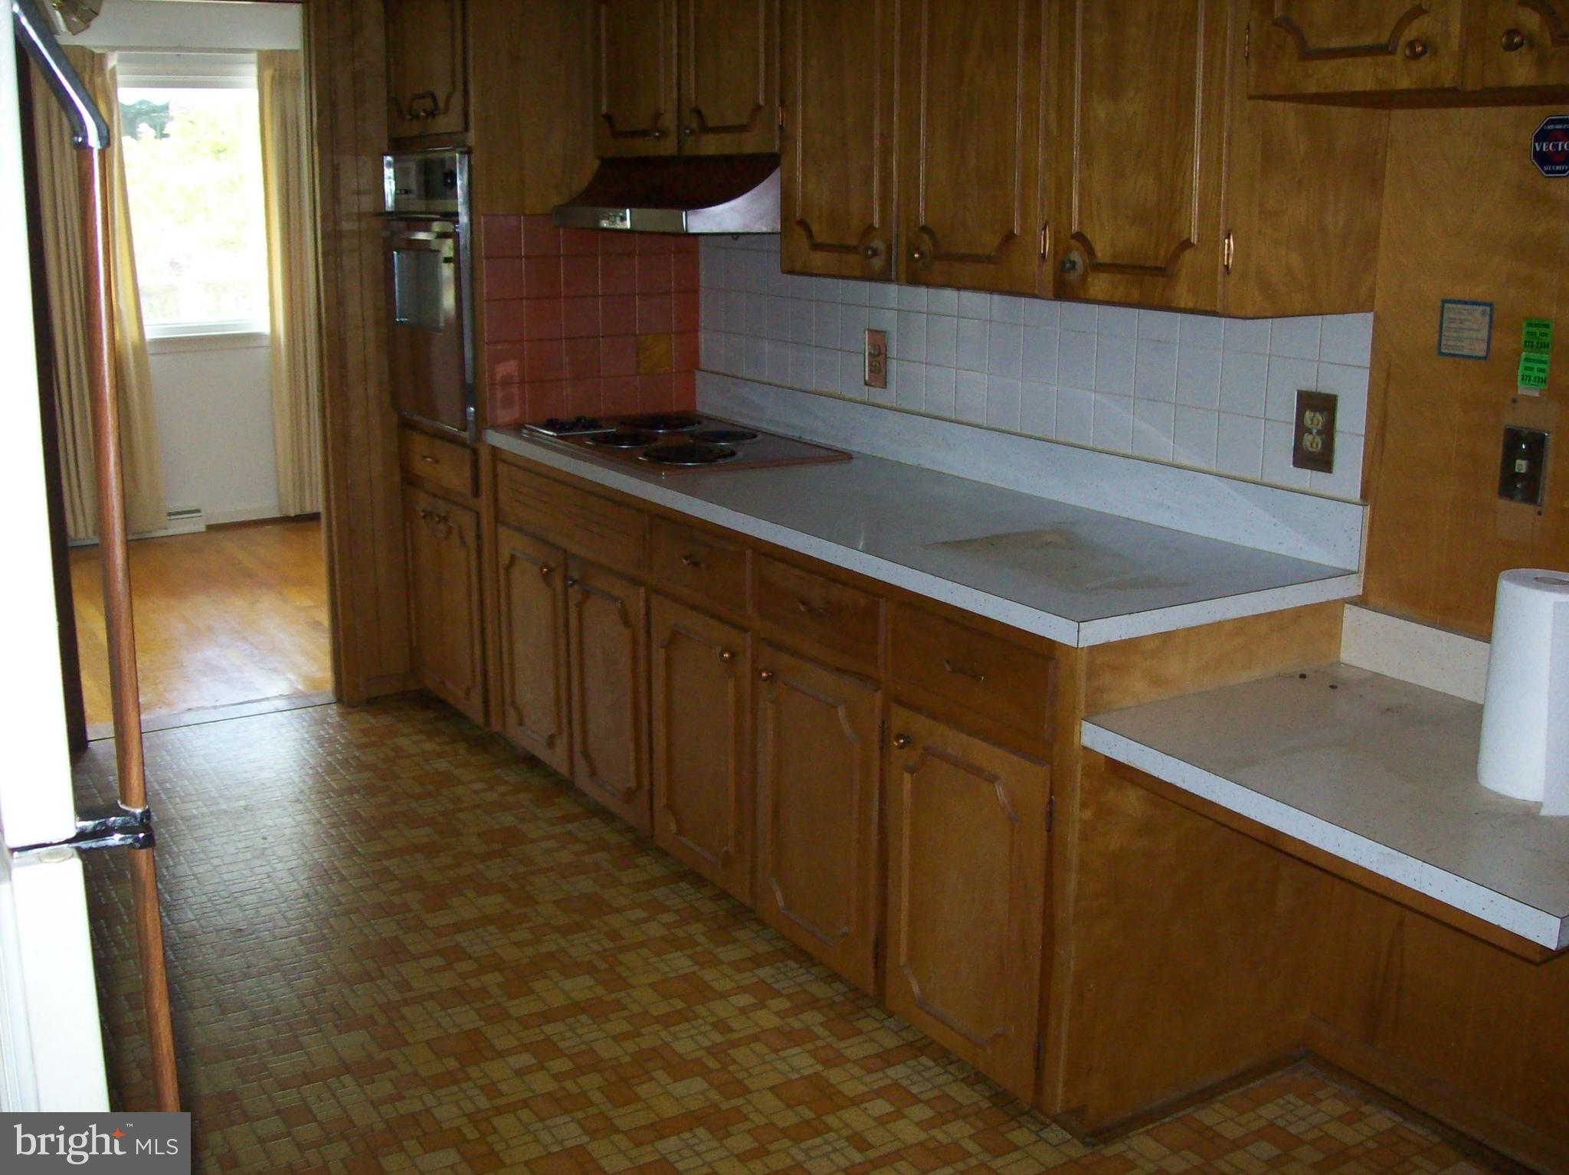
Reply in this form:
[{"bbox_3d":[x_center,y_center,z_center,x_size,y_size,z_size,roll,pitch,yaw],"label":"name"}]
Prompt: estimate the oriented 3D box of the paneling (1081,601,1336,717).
[{"bbox_3d":[0.694,0.106,2.623,0.610,0.131,0.024,-8,17,-32],"label":"paneling"}]

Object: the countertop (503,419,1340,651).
[{"bbox_3d":[0.096,-0.201,3.480,0.633,0.038,2.224,-8,17,-32],"label":"countertop"}]

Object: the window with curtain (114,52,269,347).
[{"bbox_3d":[-2.563,-1.682,7.059,0.670,1.200,0.090,-8,17,-32],"label":"window with curtain"}]

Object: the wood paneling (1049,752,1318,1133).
[{"bbox_3d":[0.690,0.539,2.731,0.610,0.692,0.024,-8,17,-32],"label":"wood paneling"}]

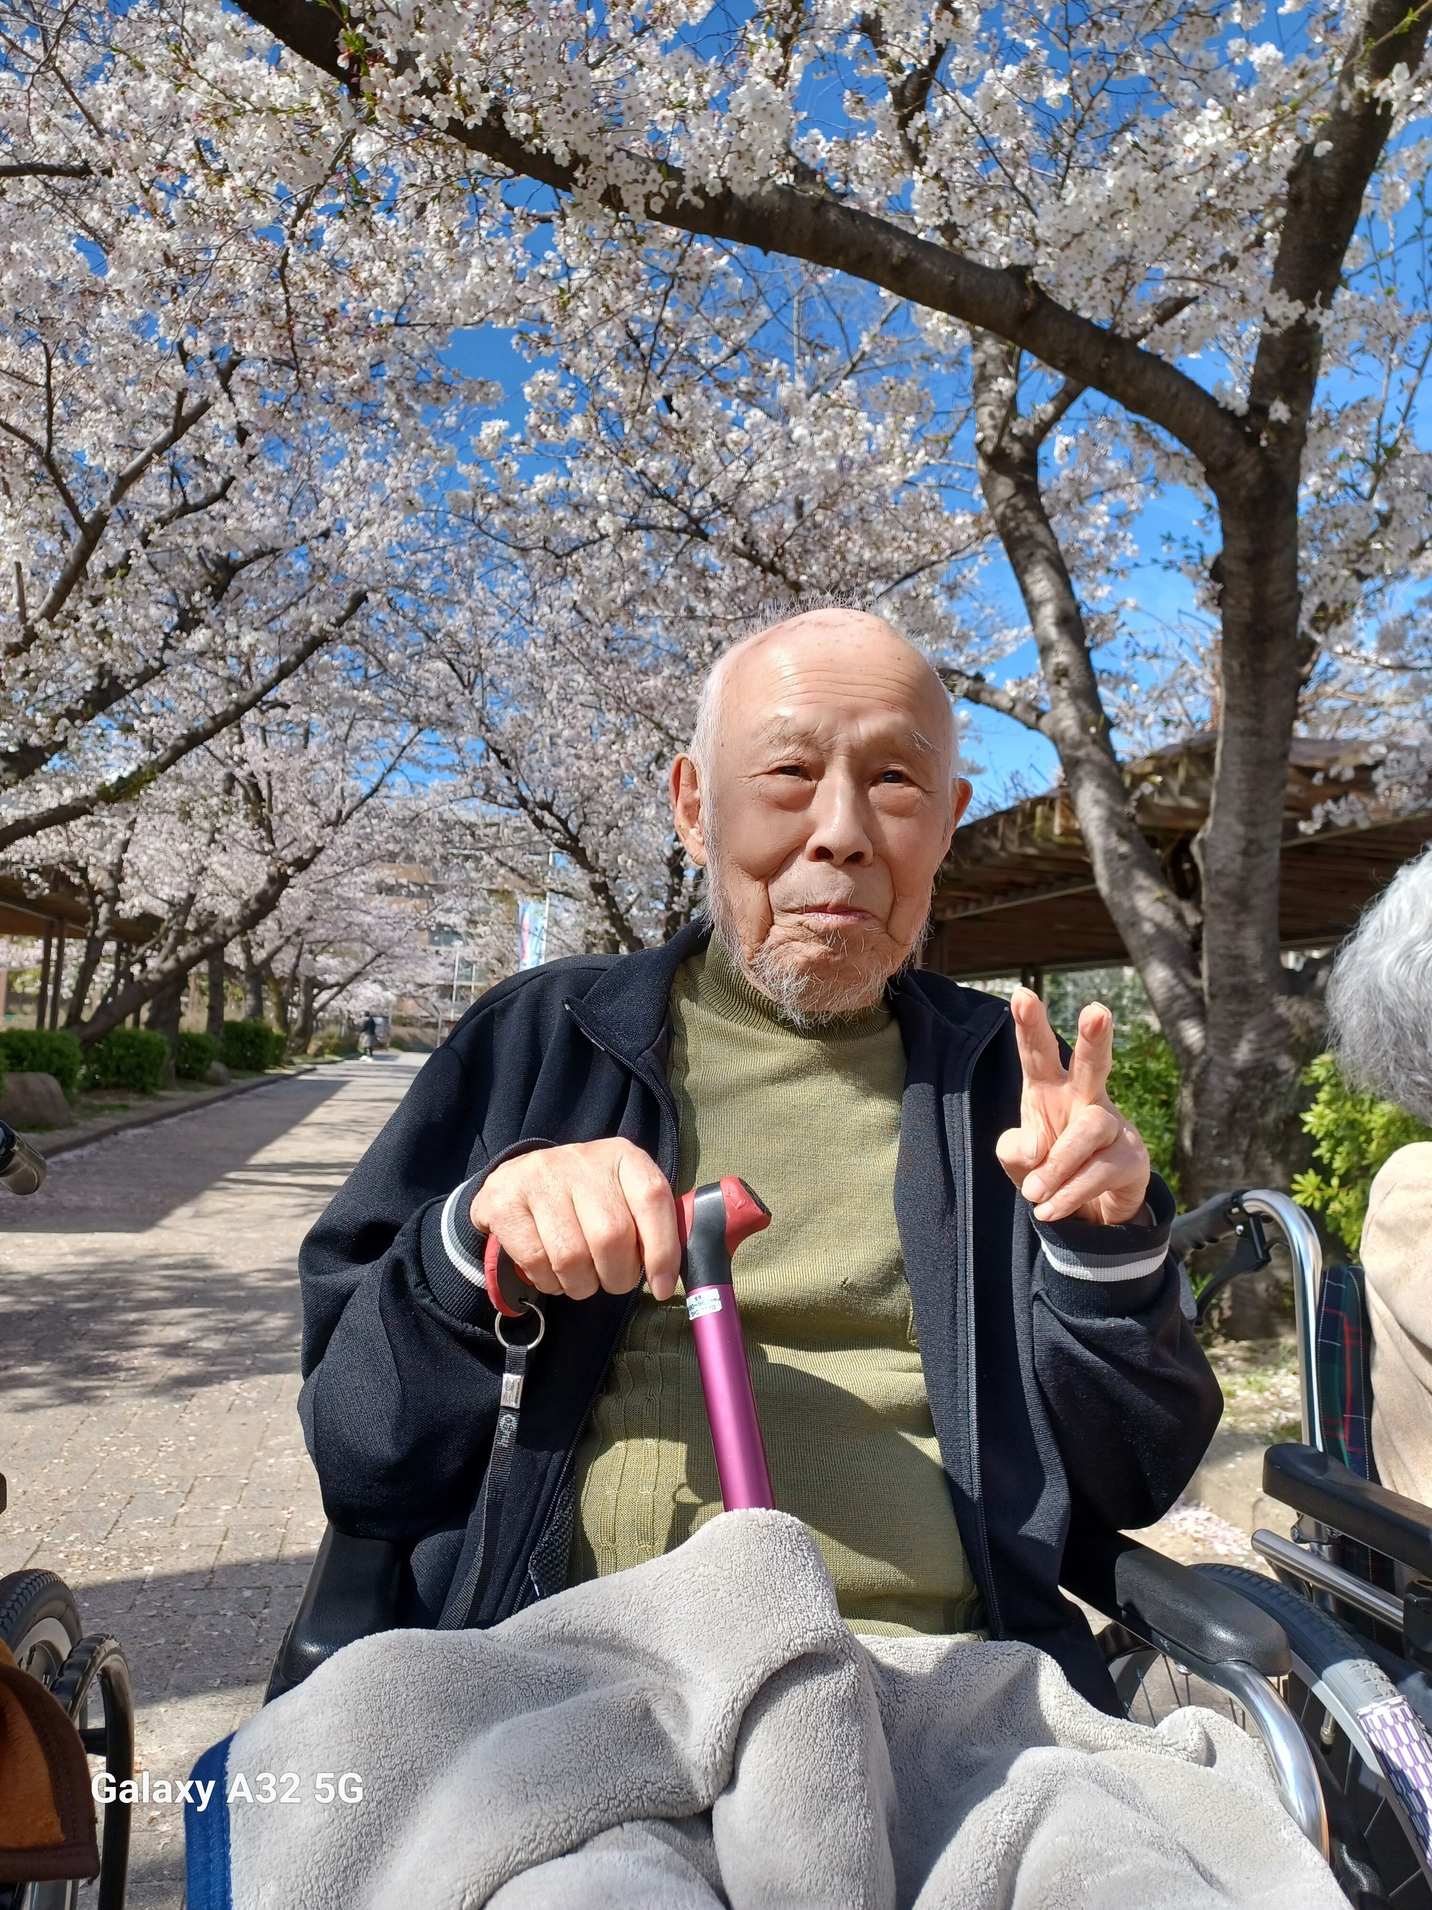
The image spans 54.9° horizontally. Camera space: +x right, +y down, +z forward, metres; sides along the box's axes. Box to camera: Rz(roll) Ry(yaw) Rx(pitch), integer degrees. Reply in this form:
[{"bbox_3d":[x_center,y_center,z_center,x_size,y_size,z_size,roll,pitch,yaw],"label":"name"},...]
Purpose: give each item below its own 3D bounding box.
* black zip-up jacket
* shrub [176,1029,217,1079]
[{"bbox_3d":[0.022,0.222,0.840,0.560,0.540,0.360,3,-4,-9],"label":"black zip-up jacket"},{"bbox_3d":[-7.180,1.360,19.000,0.680,0.680,0.680,3,-4,-12],"label":"shrub"}]

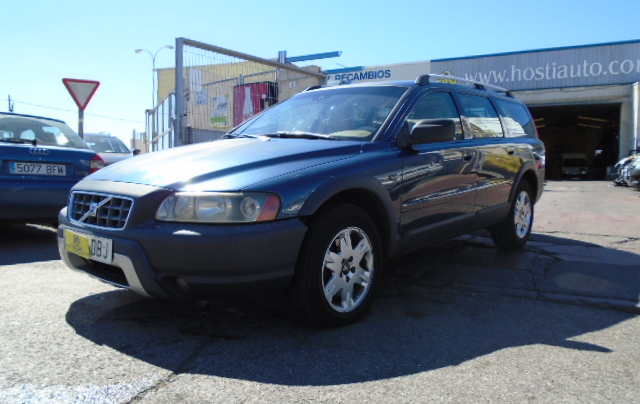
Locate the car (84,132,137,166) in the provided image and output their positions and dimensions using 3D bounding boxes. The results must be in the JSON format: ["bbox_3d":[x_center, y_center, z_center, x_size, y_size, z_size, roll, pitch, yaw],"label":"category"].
[{"bbox_3d":[-5.920,-1.053,12.500,1.760,1.450,4.350,-6,8,-44],"label":"car"}]

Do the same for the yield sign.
[{"bbox_3d":[-4.809,-2.159,9.700,0.710,0.620,0.050,-5,8,-40],"label":"yield sign"}]

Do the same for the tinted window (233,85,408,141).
[{"bbox_3d":[-0.021,-0.659,3.591,1.400,0.140,0.900,5,36,41],"label":"tinted window"}]

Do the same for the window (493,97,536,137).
[{"bbox_3d":[1.923,-0.811,4.767,0.060,0.415,0.990,-29,-14,35],"label":"window"}]

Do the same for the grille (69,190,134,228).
[{"bbox_3d":[-1.109,0.040,2.400,0.650,0.158,0.080,5,-1,41],"label":"grille"}]

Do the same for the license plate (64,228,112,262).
[{"bbox_3d":[-1.150,0.215,2.369,0.520,0.110,0.025,5,10,41],"label":"license plate"}]

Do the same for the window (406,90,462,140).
[{"bbox_3d":[0.802,-0.640,3.453,0.060,0.410,0.970,-30,-15,39],"label":"window"}]

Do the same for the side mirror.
[{"bbox_3d":[0.679,-0.434,3.004,0.220,0.180,0.300,5,8,41],"label":"side mirror"}]

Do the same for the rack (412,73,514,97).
[{"bbox_3d":[1.349,-1.000,4.261,0.070,0.110,2.050,5,8,41],"label":"rack"}]

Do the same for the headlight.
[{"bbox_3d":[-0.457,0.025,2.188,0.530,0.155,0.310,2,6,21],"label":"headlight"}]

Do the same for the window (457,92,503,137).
[{"bbox_3d":[1.336,-0.716,4.071,0.060,0.415,0.890,-30,-15,39],"label":"window"}]

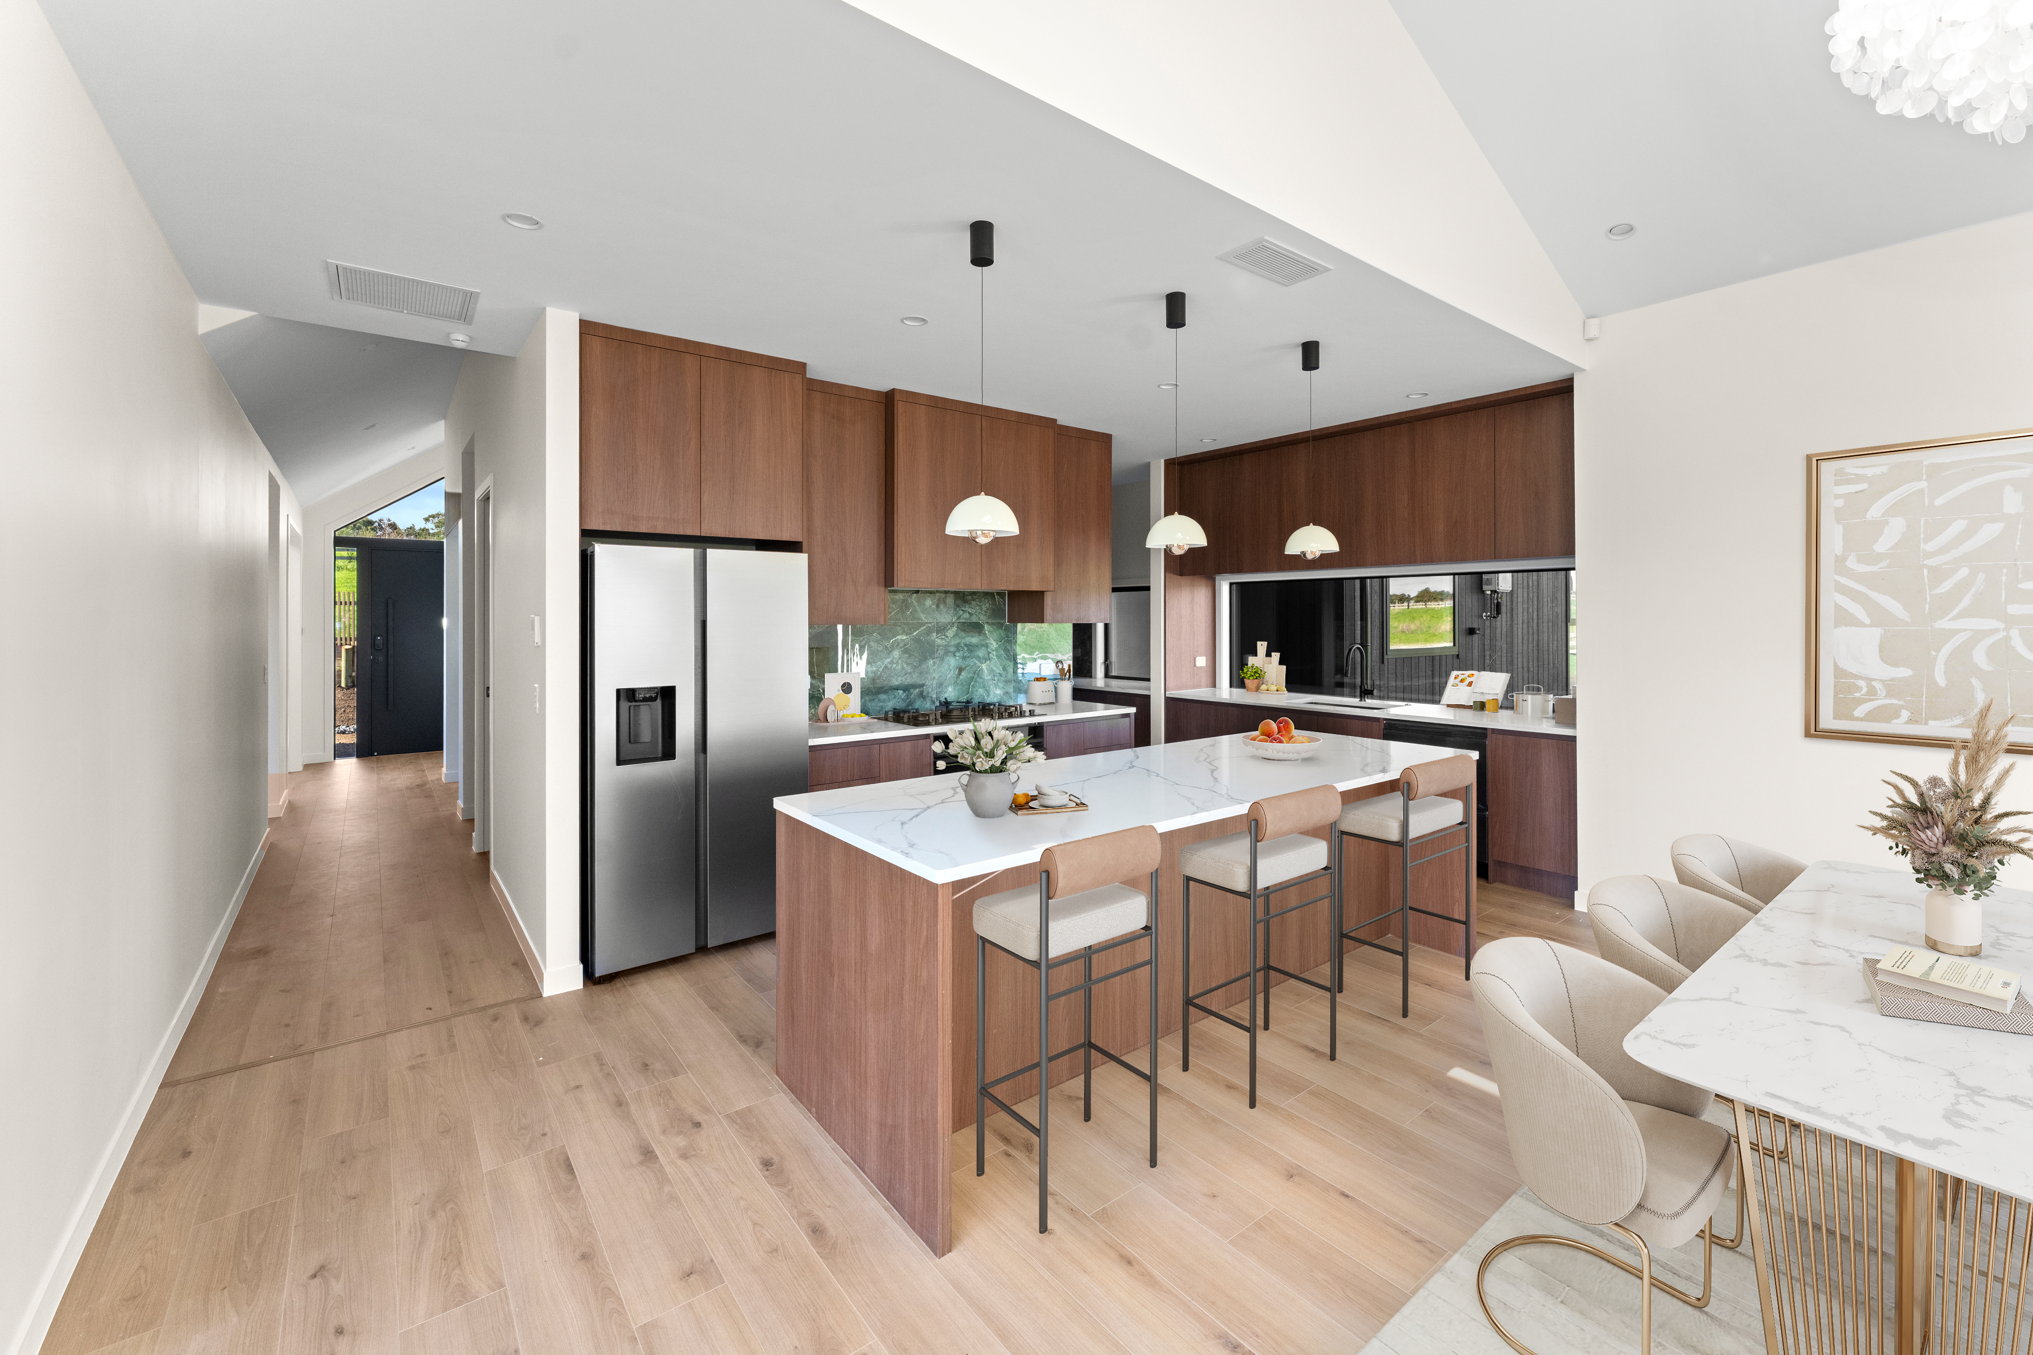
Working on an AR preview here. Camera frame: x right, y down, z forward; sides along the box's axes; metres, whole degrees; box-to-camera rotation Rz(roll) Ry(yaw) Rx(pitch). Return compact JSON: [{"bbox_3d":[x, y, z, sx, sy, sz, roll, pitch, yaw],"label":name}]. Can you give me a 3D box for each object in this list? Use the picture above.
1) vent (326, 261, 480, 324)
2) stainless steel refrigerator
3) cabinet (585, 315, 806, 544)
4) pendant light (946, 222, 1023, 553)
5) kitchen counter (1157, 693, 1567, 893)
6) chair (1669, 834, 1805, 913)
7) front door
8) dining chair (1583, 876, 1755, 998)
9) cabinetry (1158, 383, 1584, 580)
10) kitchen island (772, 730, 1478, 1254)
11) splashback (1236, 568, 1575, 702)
[{"bbox_3d":[-2.329,-1.445,3.021,0.449,0.030,0.442,-2,4,-38],"label":"vent"},{"bbox_3d":[-1.572,0.303,3.756,0.905,1.775,0.673,-2,4,-38],"label":"stainless steel refrigerator"},{"bbox_3d":[-1.588,-1.080,3.762,0.962,0.870,0.567,-2,4,-38],"label":"cabinet"},{"bbox_3d":[-0.108,-0.919,2.477,0.232,1.001,0.232,0,3,0],"label":"pendant light"},{"bbox_3d":[2.305,0.662,5.414,0.610,0.900,2.780,-3,4,-38],"label":"kitchen counter"},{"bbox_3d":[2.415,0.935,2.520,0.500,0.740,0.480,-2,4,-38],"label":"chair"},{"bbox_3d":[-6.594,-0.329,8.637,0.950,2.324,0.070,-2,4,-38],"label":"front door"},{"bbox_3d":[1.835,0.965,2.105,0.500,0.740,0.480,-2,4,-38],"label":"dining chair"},{"bbox_3d":[2.368,-1.194,5.388,0.463,0.915,2.733,-2,4,-38],"label":"cabinetry"},{"bbox_3d":[0.611,0.806,3.002,2.715,0.891,0.959,-2,4,-38],"label":"kitchen island"},{"bbox_3d":[2.640,-0.283,5.591,0.070,0.876,2.661,-2,4,-38],"label":"splashback"}]

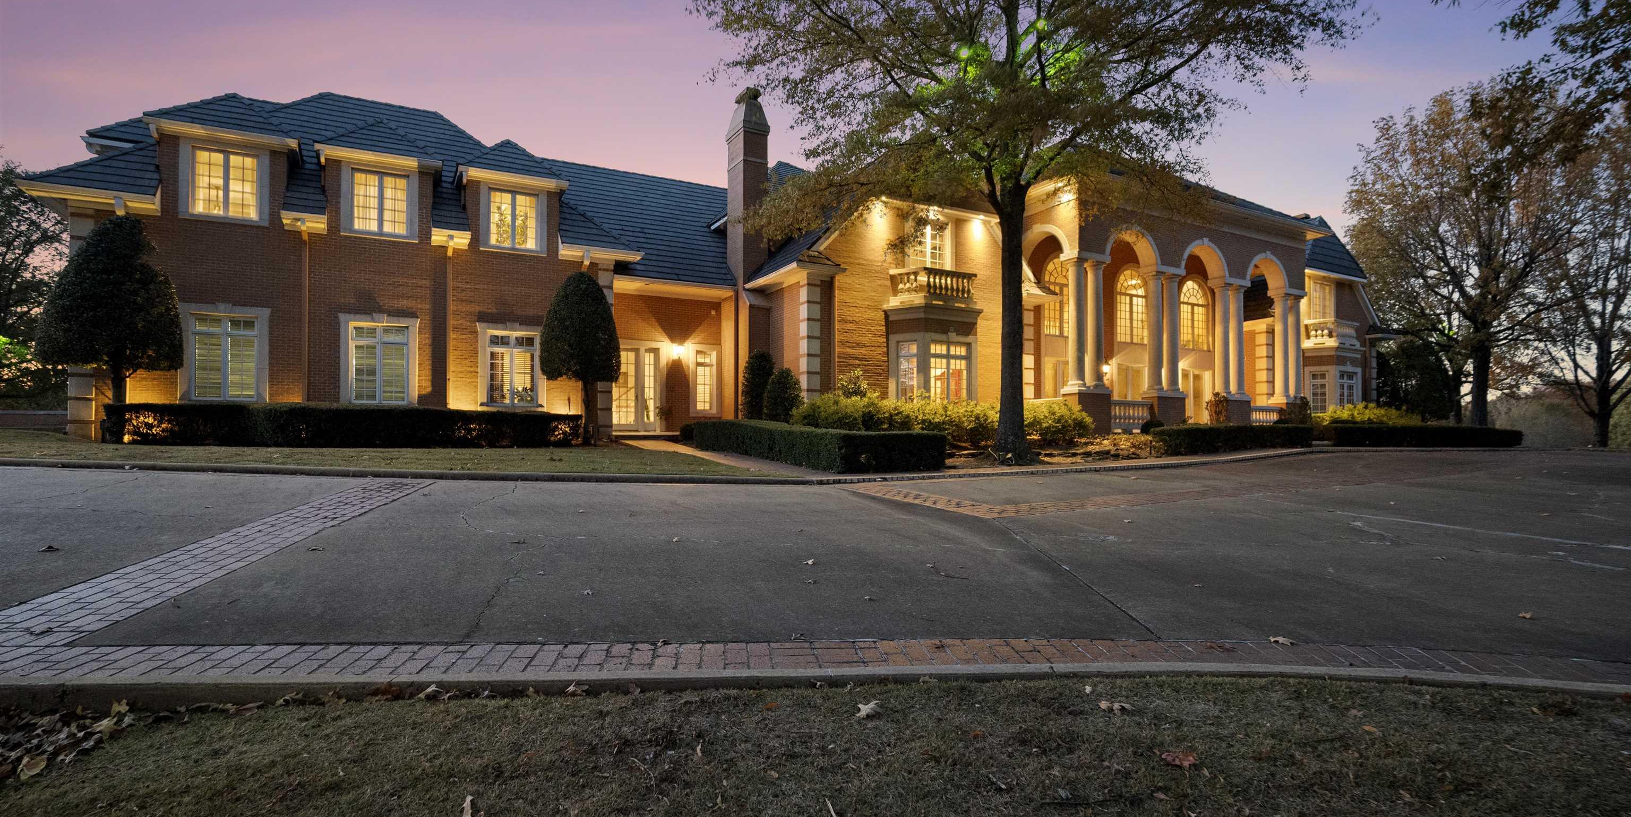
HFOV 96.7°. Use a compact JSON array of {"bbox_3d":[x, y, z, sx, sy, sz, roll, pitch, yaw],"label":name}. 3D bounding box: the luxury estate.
[{"bbox_3d":[2.500,-4.300,27.000,43.600,10.200,16.500,1,-1,-25],"label":"luxury estate"}]

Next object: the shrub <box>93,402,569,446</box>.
[{"bbox_3d":[-10.000,0.420,16.300,9.000,0.780,1.000,1,-1,-25],"label":"shrub"}]

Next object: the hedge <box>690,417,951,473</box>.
[{"bbox_3d":[-0.500,0.750,15.700,2.200,0.650,7.900,1,-1,-25],"label":"hedge"}]

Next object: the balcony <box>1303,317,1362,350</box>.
[{"bbox_3d":[20.500,-2.920,28.700,2.650,1.070,1.050,1,-1,-25],"label":"balcony"}]

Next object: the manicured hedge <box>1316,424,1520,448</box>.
[{"bbox_3d":[17.300,0.800,20.900,6.500,0.580,1.000,1,-1,-12],"label":"manicured hedge"}]

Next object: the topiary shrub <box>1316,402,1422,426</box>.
[{"bbox_3d":[20.700,0.380,27.000,5.800,1.100,1.500,1,-1,-25],"label":"topiary shrub"}]

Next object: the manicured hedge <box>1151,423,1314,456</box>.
[{"bbox_3d":[10.700,0.740,18.500,6.900,0.630,1.000,1,-1,-33],"label":"manicured hedge"}]

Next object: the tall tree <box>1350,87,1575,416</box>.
[{"bbox_3d":[24.500,-5.600,27.500,8.600,13.200,8.600,1,-1,-25],"label":"tall tree"}]

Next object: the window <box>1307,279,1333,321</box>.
[{"bbox_3d":[20.430,-4.250,29.300,1.500,1.950,0.200,1,-1,-25],"label":"window"}]

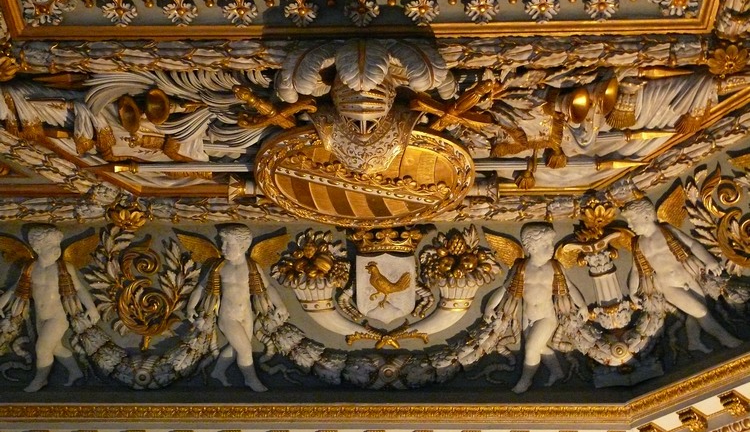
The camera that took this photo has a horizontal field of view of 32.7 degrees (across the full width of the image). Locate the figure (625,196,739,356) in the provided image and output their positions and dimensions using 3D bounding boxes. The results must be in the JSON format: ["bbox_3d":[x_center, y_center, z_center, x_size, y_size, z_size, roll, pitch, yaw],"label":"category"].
[{"bbox_3d":[1.713,0.308,7.072,0.233,0.922,0.583,16,-38,-42],"label":"figure"}]

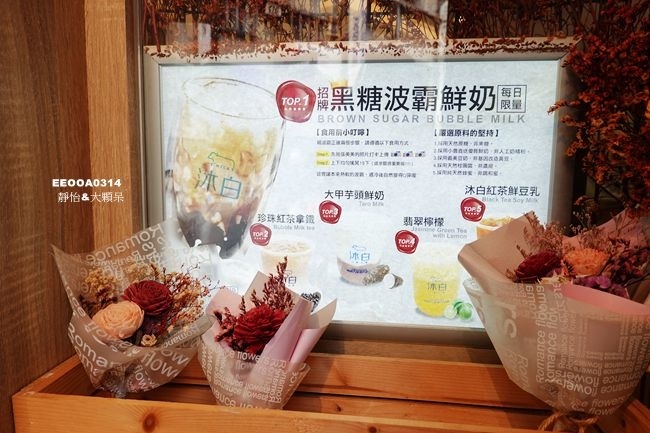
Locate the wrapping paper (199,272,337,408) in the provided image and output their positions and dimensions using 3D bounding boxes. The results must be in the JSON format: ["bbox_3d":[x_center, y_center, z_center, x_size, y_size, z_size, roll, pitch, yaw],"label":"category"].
[{"bbox_3d":[-0.070,0.160,0.545,0.165,0.190,0.140,1,5,2],"label":"wrapping paper"}]

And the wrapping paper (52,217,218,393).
[{"bbox_3d":[-0.241,0.119,0.570,0.200,0.210,0.160,1,5,0],"label":"wrapping paper"}]

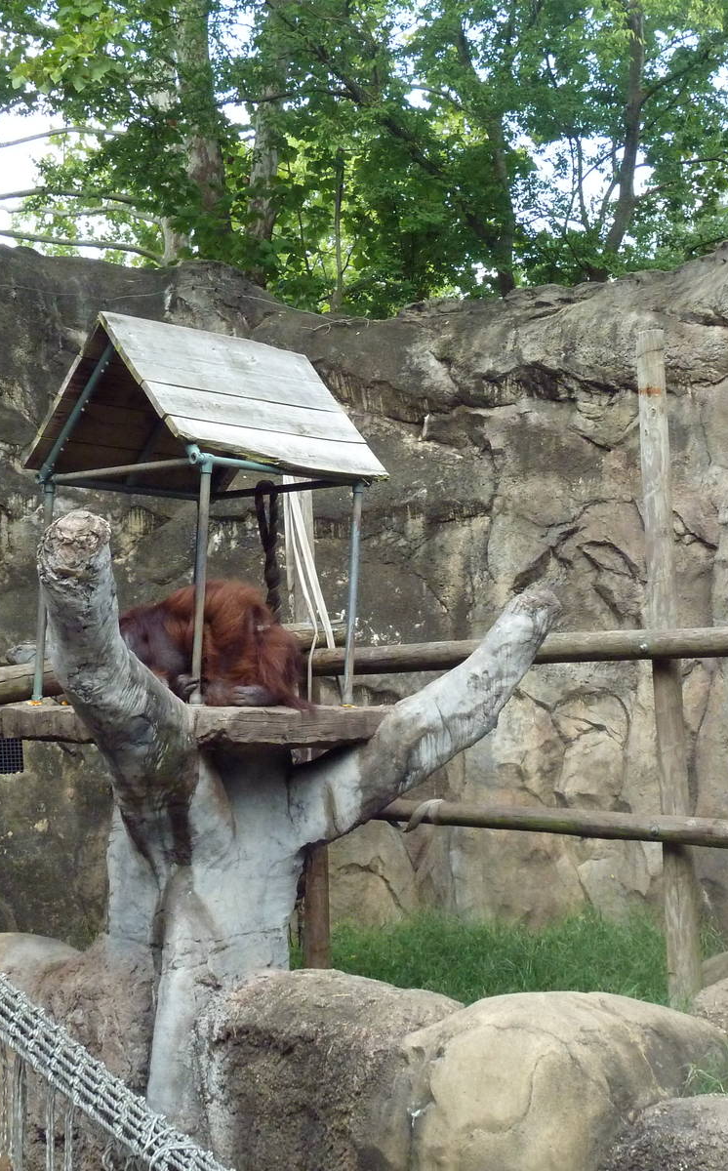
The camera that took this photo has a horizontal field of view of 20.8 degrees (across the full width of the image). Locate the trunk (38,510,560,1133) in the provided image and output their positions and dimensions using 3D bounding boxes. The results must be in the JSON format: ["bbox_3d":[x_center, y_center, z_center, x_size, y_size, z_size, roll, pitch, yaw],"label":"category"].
[{"bbox_3d":[-0.265,1.110,9.400,2.380,2.800,1.700,-1,-3,0],"label":"trunk"}]

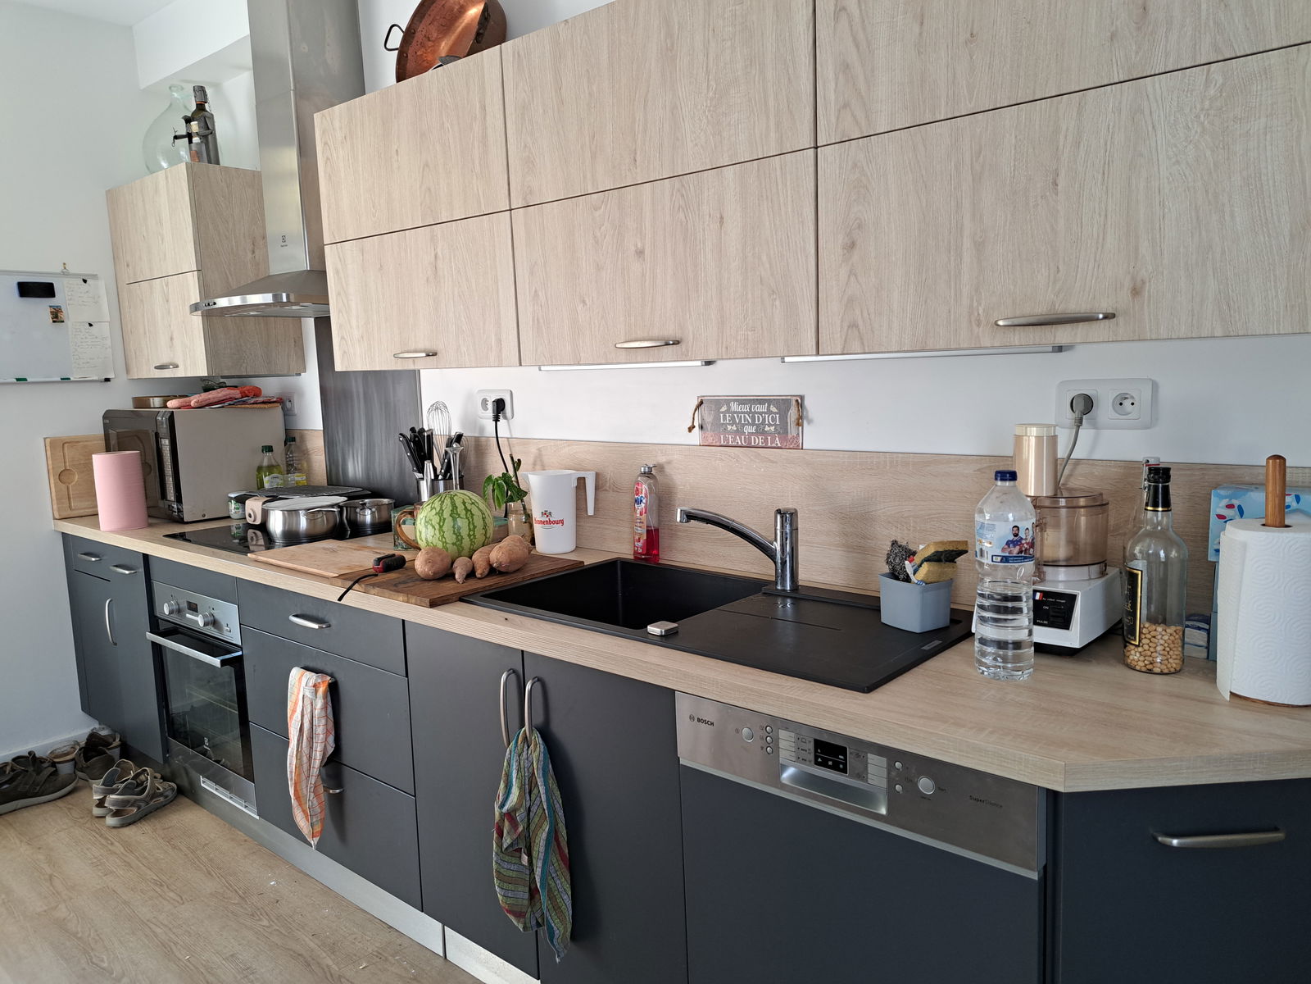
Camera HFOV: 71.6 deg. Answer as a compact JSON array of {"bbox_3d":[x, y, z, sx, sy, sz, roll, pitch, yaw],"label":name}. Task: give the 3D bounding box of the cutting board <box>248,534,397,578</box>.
[{"bbox_3d":[-0.874,0.181,2.482,0.502,0.015,0.254,4,10,41],"label":"cutting board"}]

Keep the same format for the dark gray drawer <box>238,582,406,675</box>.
[{"bbox_3d":[-0.885,0.337,2.364,0.800,0.148,0.037,5,10,39],"label":"dark gray drawer"}]

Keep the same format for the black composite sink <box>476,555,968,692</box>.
[{"bbox_3d":[0.113,0.339,1.946,0.996,0.198,0.517,5,10,39],"label":"black composite sink"}]

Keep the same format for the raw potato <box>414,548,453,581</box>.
[{"bbox_3d":[-0.534,0.172,2.184,0.087,0.079,0.130,-4,8,-16],"label":"raw potato"}]

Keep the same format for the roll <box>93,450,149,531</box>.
[{"bbox_3d":[-1.894,-0.001,3.222,0.146,0.260,0.146,5,10,39],"label":"roll"}]

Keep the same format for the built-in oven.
[{"bbox_3d":[-1.244,0.570,2.994,0.595,0.600,0.580,5,10,40],"label":"built-in oven"}]

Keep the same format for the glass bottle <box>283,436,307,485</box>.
[{"bbox_3d":[-1.324,-0.050,3.334,0.079,0.297,0.079,5,10,39],"label":"glass bottle"}]

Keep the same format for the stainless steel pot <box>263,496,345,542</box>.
[{"bbox_3d":[-1.114,0.088,2.911,0.240,0.115,0.240,-2,8,0],"label":"stainless steel pot"}]

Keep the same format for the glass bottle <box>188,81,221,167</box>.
[{"bbox_3d":[-1.576,-1.254,3.162,0.085,0.300,0.085,5,10,39],"label":"glass bottle"}]

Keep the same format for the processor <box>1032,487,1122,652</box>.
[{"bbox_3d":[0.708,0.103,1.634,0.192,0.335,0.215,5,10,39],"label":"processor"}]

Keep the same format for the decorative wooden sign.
[{"bbox_3d":[0.219,-0.169,2.194,0.310,0.128,0.016,5,10,39],"label":"decorative wooden sign"}]

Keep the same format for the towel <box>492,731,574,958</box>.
[{"bbox_3d":[-0.253,0.700,1.840,0.175,0.485,0.065,5,10,39],"label":"towel"}]

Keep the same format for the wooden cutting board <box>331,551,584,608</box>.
[{"bbox_3d":[-0.501,0.201,2.324,0.415,0.021,0.487,5,10,40],"label":"wooden cutting board"}]

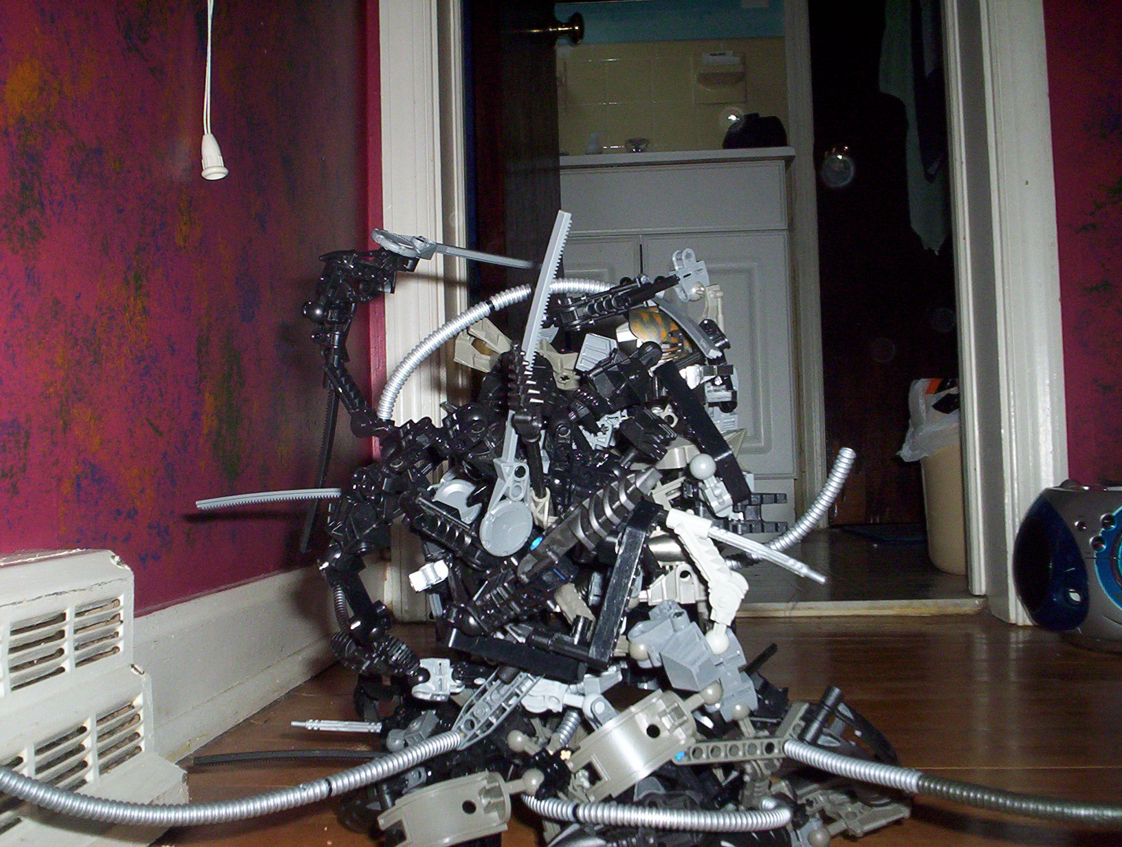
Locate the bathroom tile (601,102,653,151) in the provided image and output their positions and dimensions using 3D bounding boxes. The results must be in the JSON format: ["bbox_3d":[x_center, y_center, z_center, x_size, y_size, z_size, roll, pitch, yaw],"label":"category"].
[{"bbox_3d":[0.170,-0.732,3.032,0.107,0.107,0.009,-2,-2,4],"label":"bathroom tile"}]

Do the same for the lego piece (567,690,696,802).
[{"bbox_3d":[0.028,0.122,0.468,0.047,0.024,0.020,-34,-6,-3],"label":"lego piece"}]

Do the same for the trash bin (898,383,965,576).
[{"bbox_3d":[0.653,0.081,1.940,0.220,0.290,0.220,-1,-2,0],"label":"trash bin"}]

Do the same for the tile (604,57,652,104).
[{"bbox_3d":[0.168,-0.841,3.035,0.107,0.107,0.009,-2,-2,4],"label":"tile"}]

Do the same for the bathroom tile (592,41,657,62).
[{"bbox_3d":[0.156,-0.915,3.039,0.153,0.047,0.010,-2,-2,4],"label":"bathroom tile"}]

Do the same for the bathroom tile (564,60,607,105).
[{"bbox_3d":[0.063,-0.840,3.042,0.107,0.107,0.009,-2,-2,4],"label":"bathroom tile"}]

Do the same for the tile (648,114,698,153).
[{"bbox_3d":[0.278,-0.731,3.025,0.107,0.107,0.009,-2,-2,4],"label":"tile"}]

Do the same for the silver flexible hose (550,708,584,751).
[{"bbox_3d":[0.003,0.138,0.557,0.007,0.021,0.007,22,12,-4],"label":"silver flexible hose"}]

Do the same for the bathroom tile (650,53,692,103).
[{"bbox_3d":[0.274,-0.842,3.029,0.107,0.107,0.009,-2,-2,4],"label":"bathroom tile"}]

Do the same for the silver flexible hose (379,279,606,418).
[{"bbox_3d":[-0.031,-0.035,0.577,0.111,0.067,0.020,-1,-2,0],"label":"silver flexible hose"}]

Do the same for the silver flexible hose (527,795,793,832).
[{"bbox_3d":[0.034,0.137,0.441,0.093,0.010,0.034,-1,-2,0],"label":"silver flexible hose"}]

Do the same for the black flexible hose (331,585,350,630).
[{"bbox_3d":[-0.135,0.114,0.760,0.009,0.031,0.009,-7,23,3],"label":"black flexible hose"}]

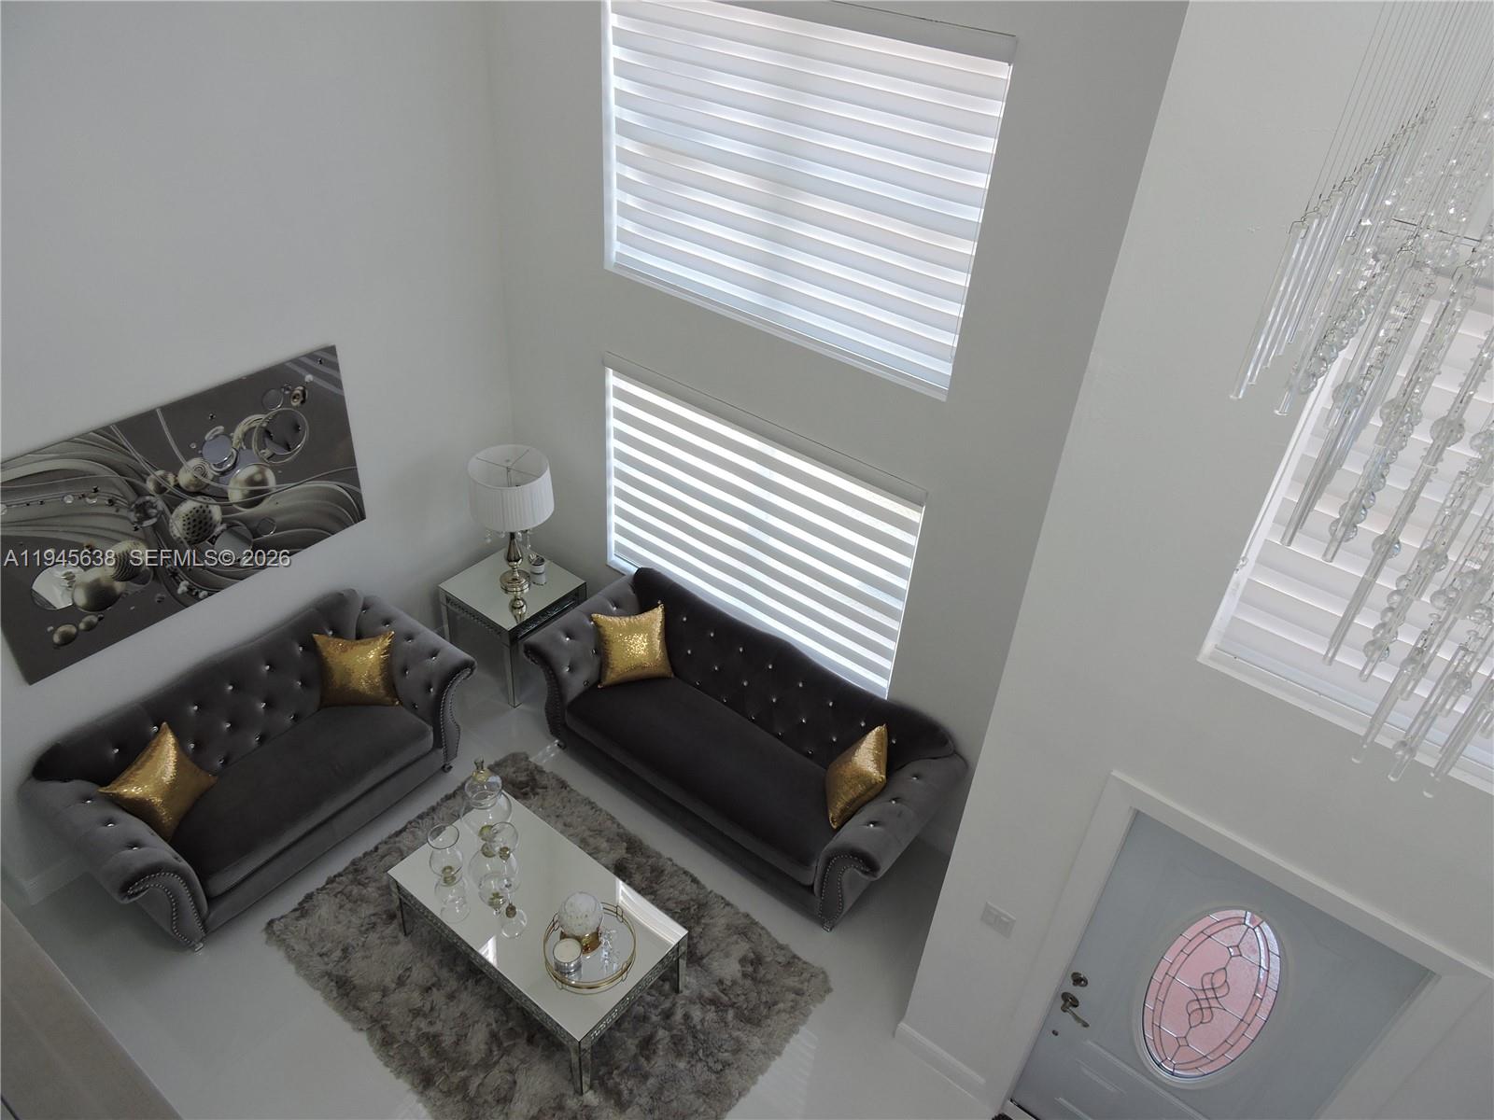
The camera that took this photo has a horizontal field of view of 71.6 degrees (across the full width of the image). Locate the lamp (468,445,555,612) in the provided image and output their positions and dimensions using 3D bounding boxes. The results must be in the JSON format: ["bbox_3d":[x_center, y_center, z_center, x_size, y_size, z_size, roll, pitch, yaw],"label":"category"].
[{"bbox_3d":[-1.387,-0.184,6.129,0.470,0.840,0.470,3,36,-2],"label":"lamp"}]

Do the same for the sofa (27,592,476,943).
[{"bbox_3d":[-2.435,1.020,5.373,0.840,0.920,1.925,27,42,28],"label":"sofa"}]

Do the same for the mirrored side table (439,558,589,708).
[{"bbox_3d":[-1.460,0.398,6.565,0.624,0.620,0.631,27,42,28],"label":"mirrored side table"}]

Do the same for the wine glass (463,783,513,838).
[{"bbox_3d":[-1.227,1.226,4.880,0.225,0.320,0.225,3,36,-2],"label":"wine glass"}]

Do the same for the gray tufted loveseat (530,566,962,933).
[{"bbox_3d":[-0.081,0.974,5.677,2.375,0.920,0.815,27,42,28],"label":"gray tufted loveseat"}]

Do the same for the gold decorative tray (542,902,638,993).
[{"bbox_3d":[-0.689,1.688,4.534,0.420,0.055,0.420,3,36,-2],"label":"gold decorative tray"}]

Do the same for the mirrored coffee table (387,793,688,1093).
[{"bbox_3d":[-0.980,1.758,4.870,1.231,0.492,0.656,27,42,28],"label":"mirrored coffee table"}]

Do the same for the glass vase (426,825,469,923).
[{"bbox_3d":[-1.376,1.352,4.724,0.155,0.285,0.155,27,42,28],"label":"glass vase"}]

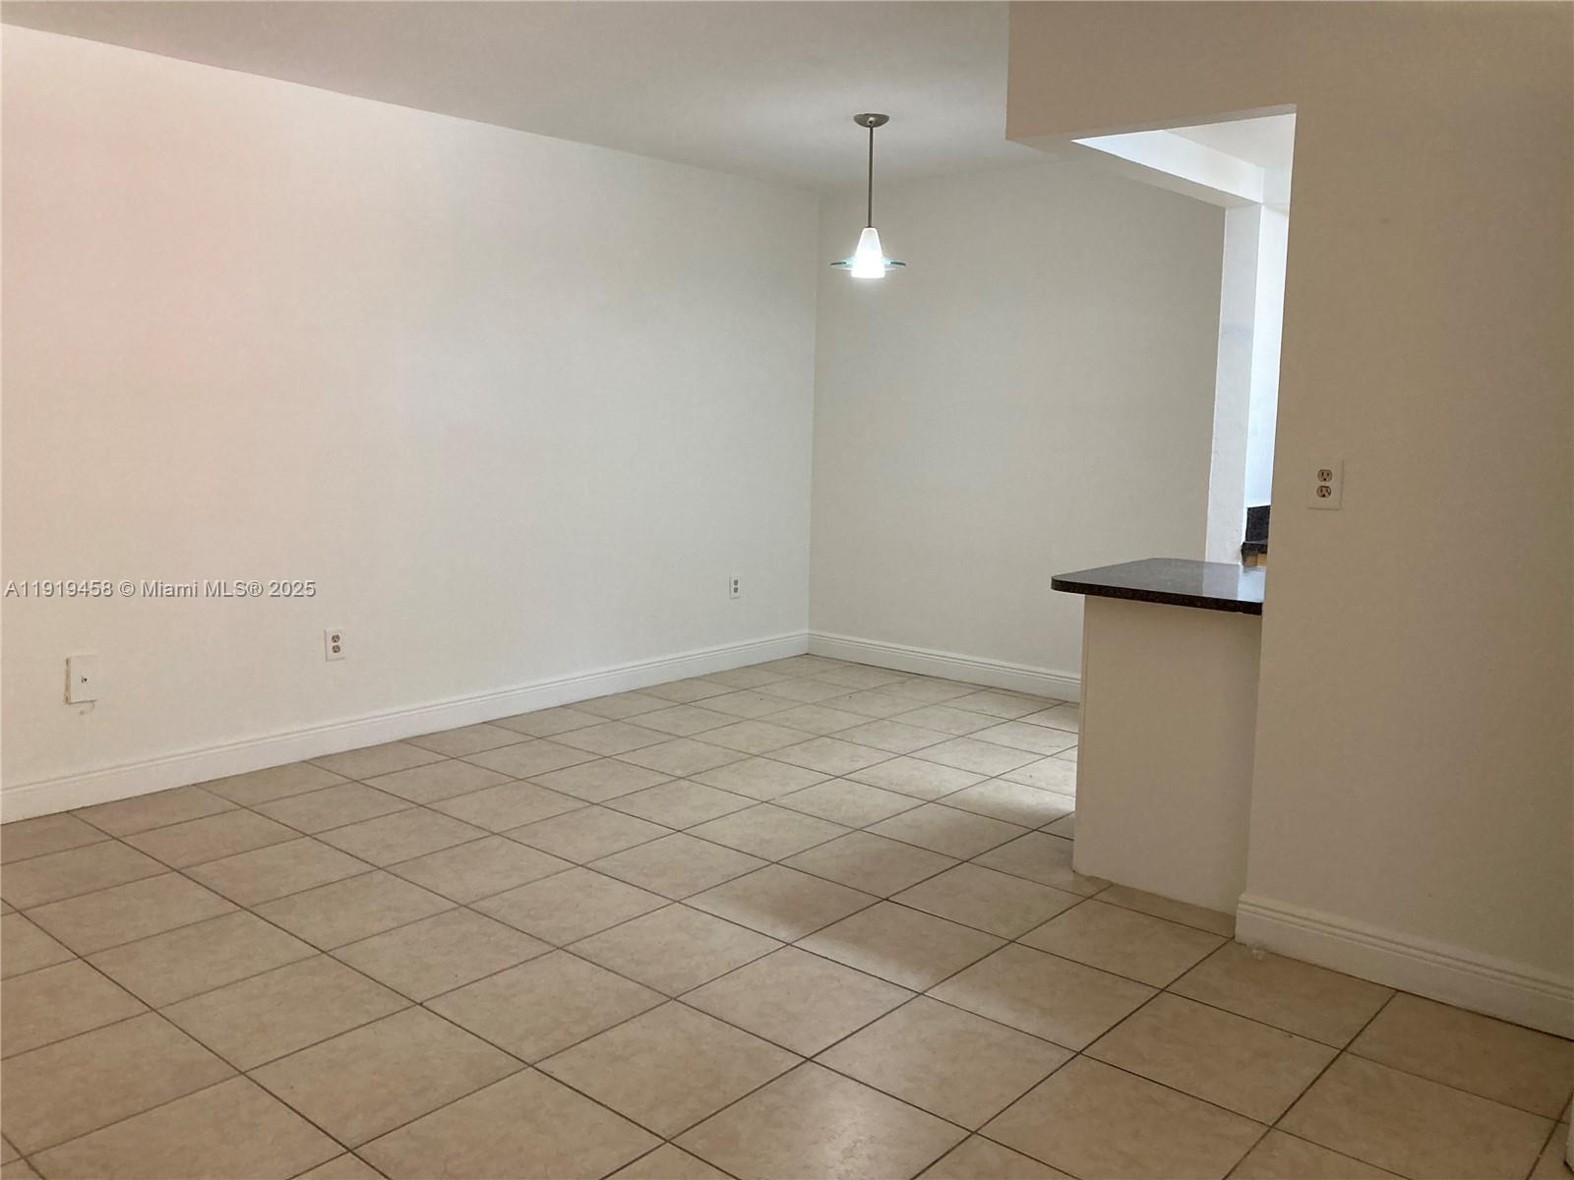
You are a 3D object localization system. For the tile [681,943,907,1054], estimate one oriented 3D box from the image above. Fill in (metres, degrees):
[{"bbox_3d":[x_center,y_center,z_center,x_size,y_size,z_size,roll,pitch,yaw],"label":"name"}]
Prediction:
[{"bbox_3d":[0.026,0.954,2.971,0.407,0.010,0.407,8,11,40],"label":"tile"}]

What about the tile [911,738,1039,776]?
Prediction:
[{"bbox_3d":[0.751,0.661,5.042,0.407,0.010,0.407,8,11,40],"label":"tile"}]

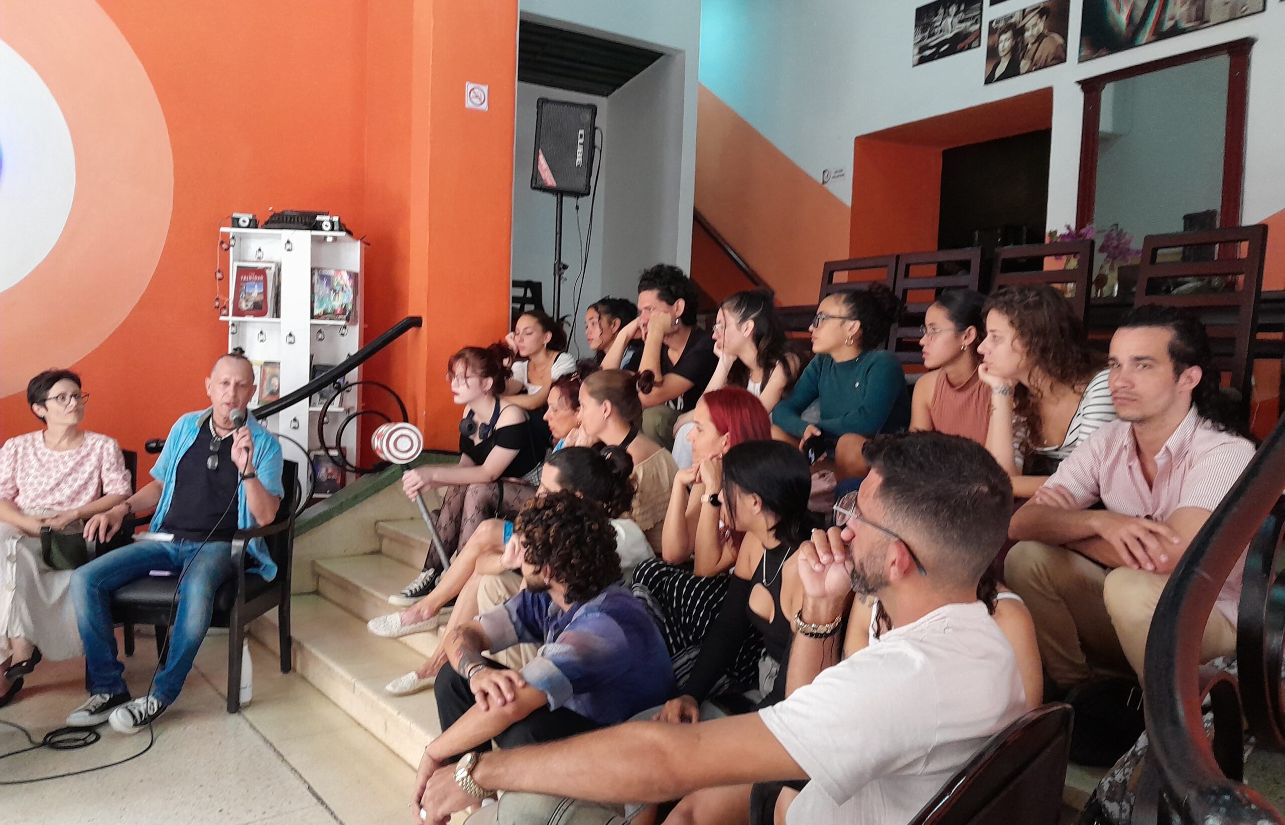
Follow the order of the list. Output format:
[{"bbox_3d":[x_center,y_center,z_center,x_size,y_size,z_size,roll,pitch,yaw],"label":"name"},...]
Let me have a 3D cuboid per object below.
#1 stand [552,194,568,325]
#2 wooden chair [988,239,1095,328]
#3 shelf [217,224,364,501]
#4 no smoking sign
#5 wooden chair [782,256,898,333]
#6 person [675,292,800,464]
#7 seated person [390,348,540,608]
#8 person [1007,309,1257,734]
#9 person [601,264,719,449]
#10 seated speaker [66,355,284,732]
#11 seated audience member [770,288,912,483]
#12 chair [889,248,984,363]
[{"bbox_3d":[-0.499,-0.570,5.727,0.750,1.410,0.750,-1,4,-38],"label":"stand"},{"bbox_3d":[1.296,-0.159,3.744,0.500,0.955,0.450,0,4,-31],"label":"wooden chair"},{"bbox_3d":[-1.916,0.003,5.434,0.720,1.965,0.270,2,3,-1],"label":"shelf"},{"bbox_3d":[-0.888,-1.695,5.382,0.142,0.145,0.006,0,4,-34],"label":"no smoking sign"},{"bbox_3d":[0.734,-0.192,4.359,0.520,1.000,0.450,0,4,-30],"label":"wooden chair"},{"bbox_3d":[0.358,0.019,3.867,0.640,0.980,0.440,0,4,-33],"label":"person"},{"bbox_3d":[-0.650,0.245,4.201,0.800,1.050,0.490,0,4,-35],"label":"seated person"},{"bbox_3d":[1.109,0.289,2.243,0.800,1.030,0.560,-1,4,-42],"label":"person"},{"bbox_3d":[0.083,-0.050,4.054,0.660,1.075,0.540,-1,4,-38],"label":"person"},{"bbox_3d":[-1.735,0.430,3.804,0.620,1.300,0.730,2,3,8],"label":"seated speaker"},{"bbox_3d":[0.723,0.045,3.638,0.640,0.980,0.500,-1,5,-40],"label":"seated audience member"},{"bbox_3d":[0.974,-0.152,3.989,0.520,1.000,0.450,0,4,-30],"label":"chair"}]

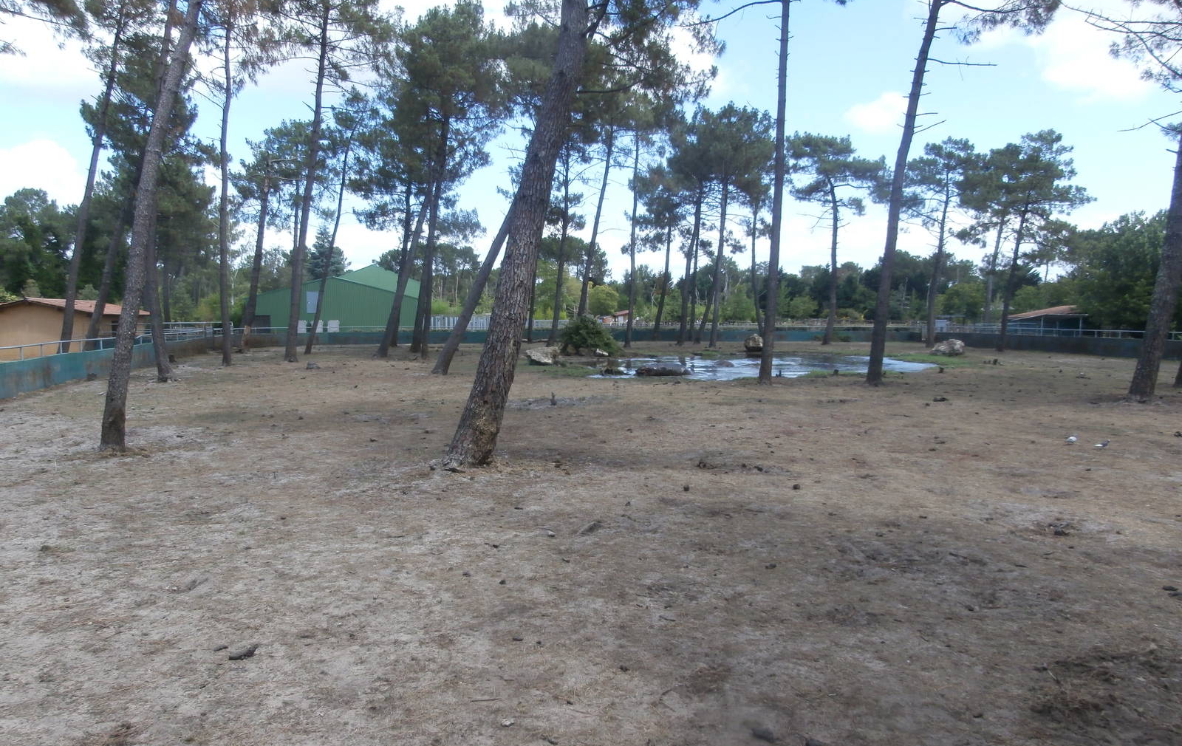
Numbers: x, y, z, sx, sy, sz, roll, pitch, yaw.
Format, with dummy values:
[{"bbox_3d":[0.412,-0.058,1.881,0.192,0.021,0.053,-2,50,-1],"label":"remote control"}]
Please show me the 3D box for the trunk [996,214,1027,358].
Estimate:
[{"bbox_3d":[22.070,-4.615,42.947,0.463,7.064,0.390,10,8,26],"label":"trunk"}]

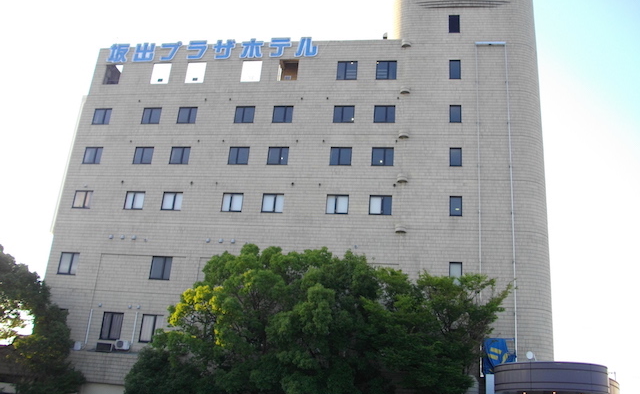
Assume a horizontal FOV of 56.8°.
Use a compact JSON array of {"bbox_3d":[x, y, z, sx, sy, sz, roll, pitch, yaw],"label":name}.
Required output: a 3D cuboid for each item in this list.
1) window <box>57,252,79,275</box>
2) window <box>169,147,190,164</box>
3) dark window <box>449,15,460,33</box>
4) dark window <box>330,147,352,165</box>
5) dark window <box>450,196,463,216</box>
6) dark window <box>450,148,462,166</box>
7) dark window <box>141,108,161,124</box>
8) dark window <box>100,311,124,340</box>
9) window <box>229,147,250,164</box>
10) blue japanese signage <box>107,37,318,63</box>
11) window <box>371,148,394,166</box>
[{"bbox_3d":[-14.738,3.913,34.726,1.184,1.345,0.150,1,-21,9],"label":"window"},{"bbox_3d":[-8.567,-2.537,36.310,1.252,1.196,0.150,1,-21,9],"label":"window"},{"bbox_3d":[8.894,-11.371,39.047,0.682,1.402,0.120,1,-21,10],"label":"dark window"},{"bbox_3d":[1.227,-2.388,34.678,1.269,1.194,0.150,1,-21,9],"label":"dark window"},{"bbox_3d":[7.949,0.577,34.478,0.691,1.210,0.120,1,-21,10],"label":"dark window"},{"bbox_3d":[7.850,-2.300,34.188,0.669,1.181,0.150,1,-21,10],"label":"dark window"},{"bbox_3d":[-11.376,-5.467,40.148,1.280,1.238,0.120,1,-21,10],"label":"dark window"},{"bbox_3d":[-11.825,7.334,33.673,1.225,1.525,0.150,1,-21,10],"label":"dark window"},{"bbox_3d":[-5.170,-2.591,37.957,1.310,1.213,0.120,1,-21,10],"label":"window"},{"bbox_3d":[-7.610,-10.156,41.039,15.326,1.441,0.250,1,-21,10],"label":"blue japanese signage"},{"bbox_3d":[3.705,-2.374,34.903,1.271,1.193,0.150,1,-21,10],"label":"window"}]

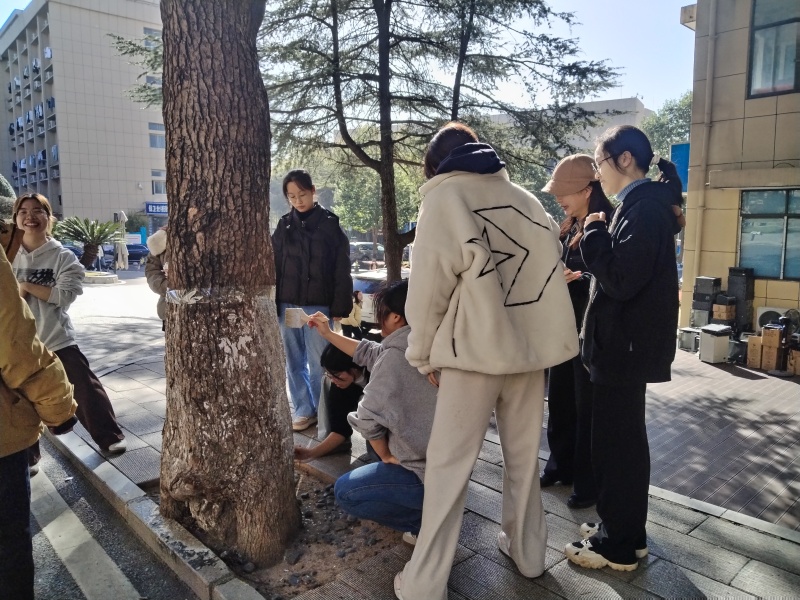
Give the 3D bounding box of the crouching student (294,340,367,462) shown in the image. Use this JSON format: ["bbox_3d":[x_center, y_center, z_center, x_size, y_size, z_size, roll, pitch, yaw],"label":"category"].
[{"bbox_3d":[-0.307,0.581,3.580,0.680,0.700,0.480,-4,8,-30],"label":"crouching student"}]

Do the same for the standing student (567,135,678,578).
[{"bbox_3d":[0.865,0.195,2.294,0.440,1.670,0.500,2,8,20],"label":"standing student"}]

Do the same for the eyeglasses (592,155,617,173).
[{"bbox_3d":[0.770,-0.510,2.230,0.140,0.045,0.140,-21,2,14],"label":"eyeglasses"}]

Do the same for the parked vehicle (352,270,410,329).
[{"bbox_3d":[0.951,-0.060,15.121,1.780,1.520,4.300,6,10,43],"label":"parked vehicle"}]

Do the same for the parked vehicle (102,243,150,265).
[{"bbox_3d":[-18.593,-3.070,41.000,4.600,1.500,1.800,-7,10,-43],"label":"parked vehicle"}]

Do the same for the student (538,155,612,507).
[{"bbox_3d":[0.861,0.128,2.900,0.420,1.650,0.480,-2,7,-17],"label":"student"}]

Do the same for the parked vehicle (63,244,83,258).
[{"bbox_3d":[-24.008,-3.113,43.000,4.500,1.500,1.800,2,7,21],"label":"parked vehicle"}]

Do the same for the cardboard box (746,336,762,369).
[{"bbox_3d":[5.745,0.815,9.623,0.330,0.520,0.205,-7,10,-43],"label":"cardboard box"}]

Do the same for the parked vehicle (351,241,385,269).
[{"bbox_3d":[-1.799,-3.636,46.000,4.600,1.650,1.850,-4,8,-30],"label":"parked vehicle"}]

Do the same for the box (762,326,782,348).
[{"bbox_3d":[4.984,0.509,8.050,0.250,0.260,0.270,5,8,37],"label":"box"}]

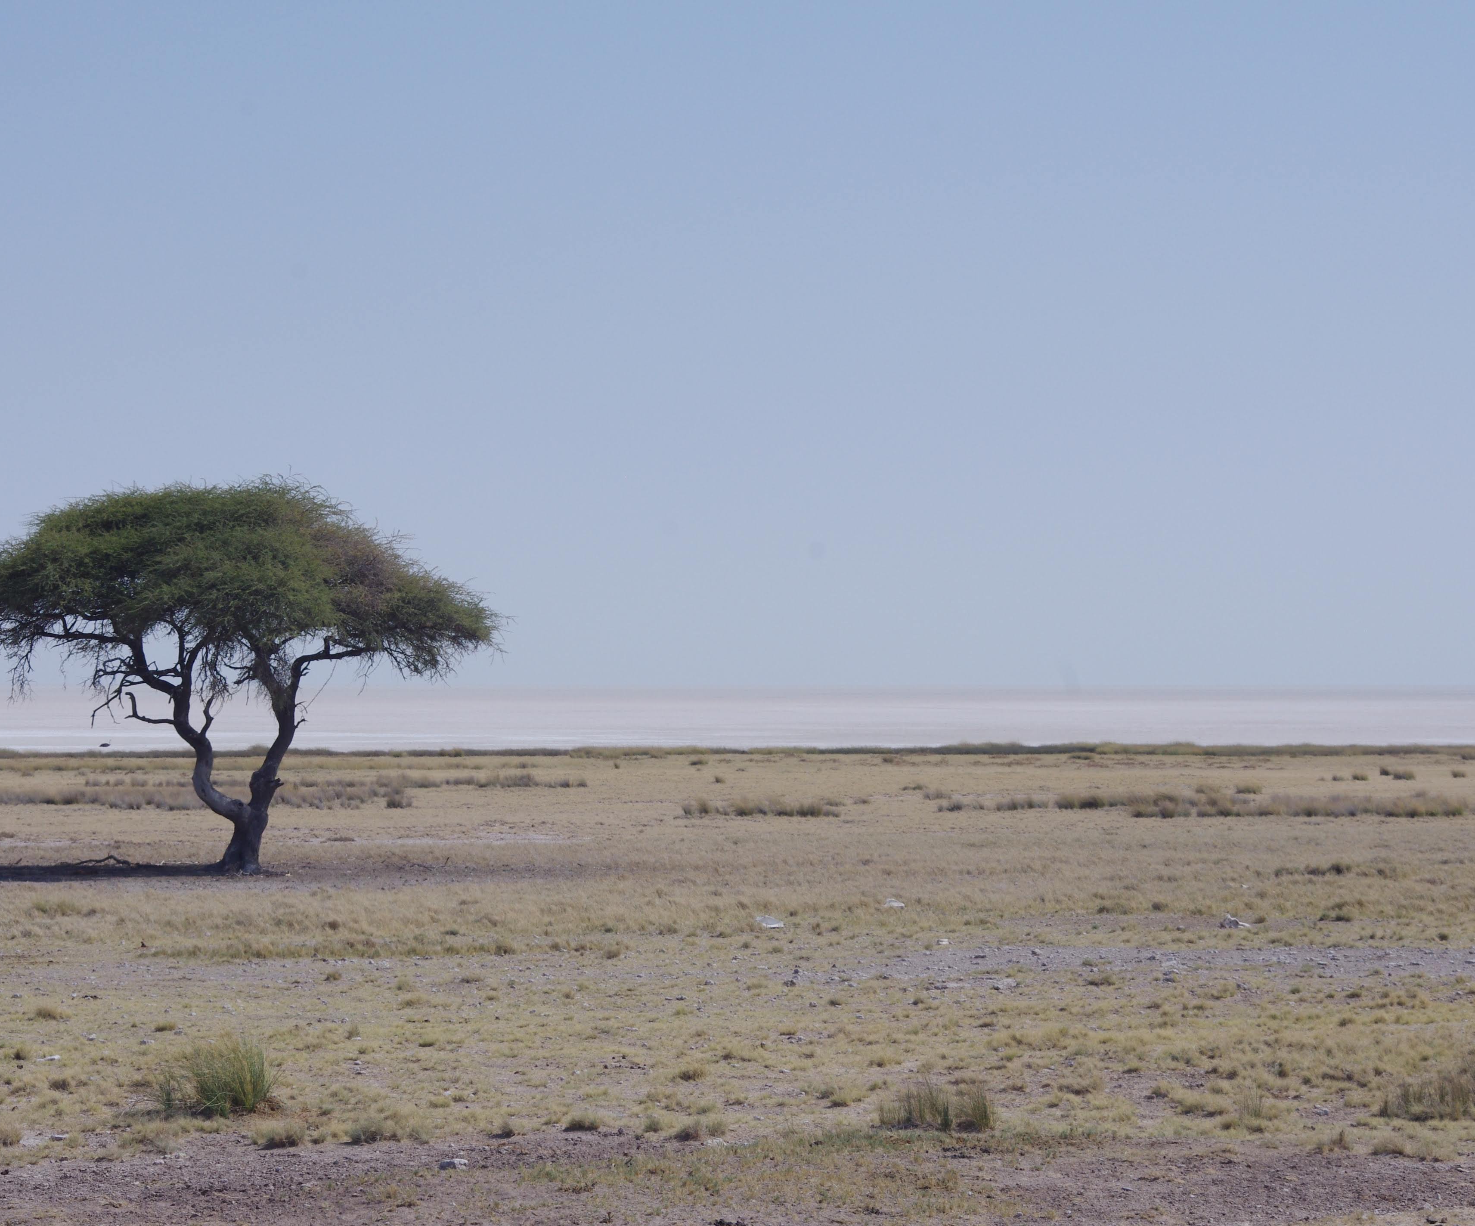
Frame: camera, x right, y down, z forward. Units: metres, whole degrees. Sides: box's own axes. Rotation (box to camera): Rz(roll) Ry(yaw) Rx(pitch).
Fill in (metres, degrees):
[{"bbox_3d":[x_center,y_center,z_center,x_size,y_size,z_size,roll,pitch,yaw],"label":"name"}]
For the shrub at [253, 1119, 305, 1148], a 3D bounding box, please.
[{"bbox_3d":[-2.478,2.810,29.059,0.288,0.140,0.260,0,-1,0],"label":"shrub"}]

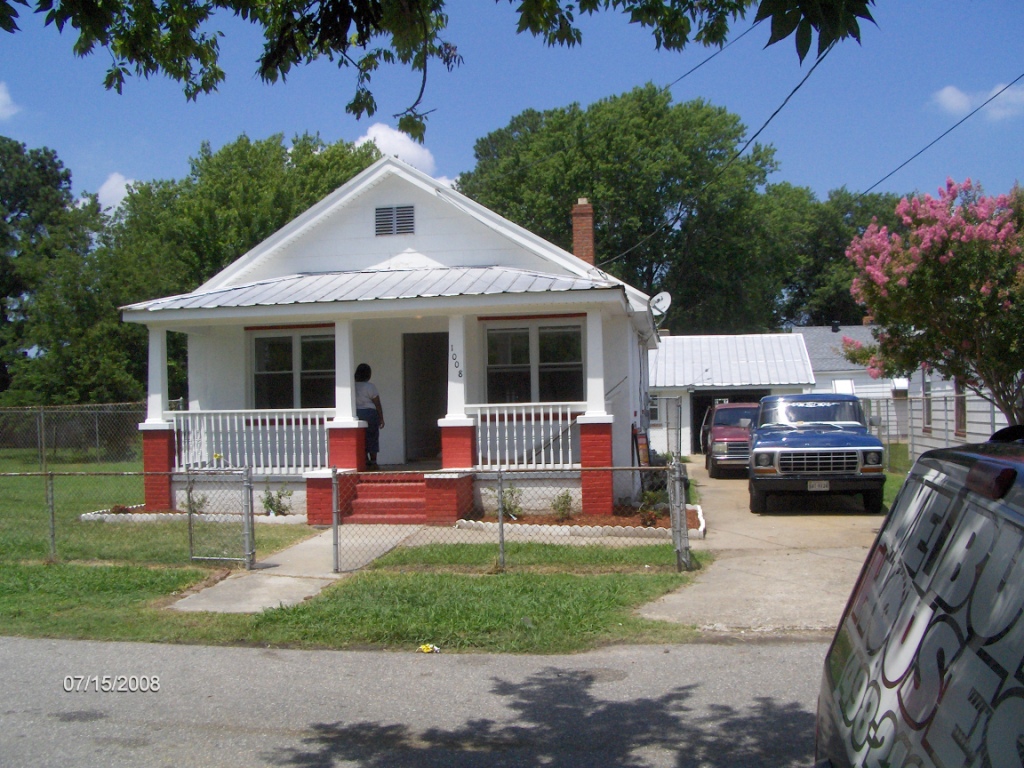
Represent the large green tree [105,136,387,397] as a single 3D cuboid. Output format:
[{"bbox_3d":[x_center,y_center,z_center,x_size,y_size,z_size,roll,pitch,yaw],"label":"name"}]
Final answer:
[{"bbox_3d":[-9.200,-3.160,36.000,10.200,11.500,9.500,-1,-1,10],"label":"large green tree"}]

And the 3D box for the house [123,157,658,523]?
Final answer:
[{"bbox_3d":[-1.120,-0.722,19.300,7.600,5.400,12.000,-1,-1,10],"label":"house"}]

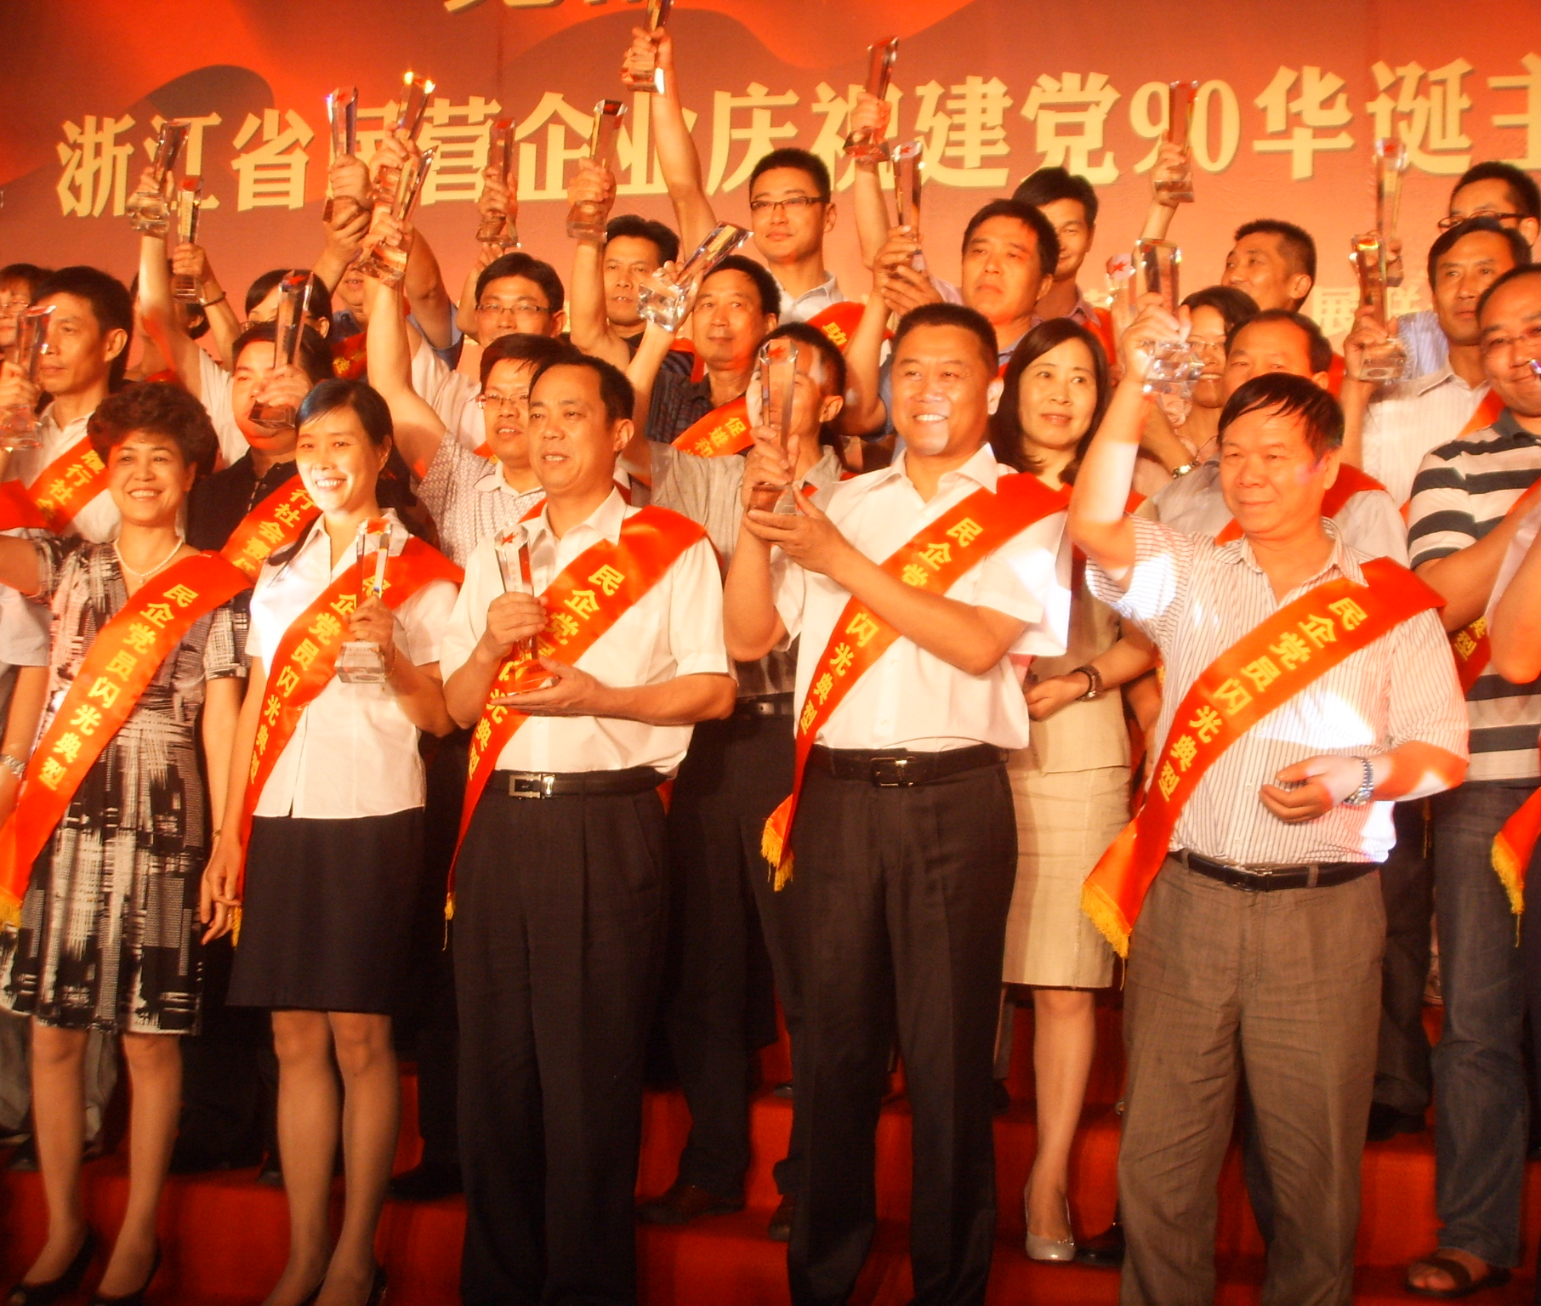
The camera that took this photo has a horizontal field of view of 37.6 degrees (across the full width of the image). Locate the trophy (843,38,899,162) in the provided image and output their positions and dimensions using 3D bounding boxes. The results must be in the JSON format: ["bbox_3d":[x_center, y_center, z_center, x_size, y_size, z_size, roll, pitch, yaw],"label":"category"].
[{"bbox_3d":[0.215,-1.159,4.750,0.080,0.250,0.070,8,-3,6],"label":"trophy"}]

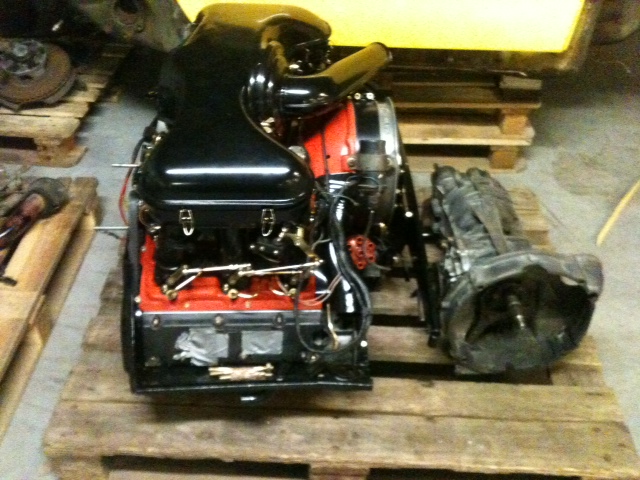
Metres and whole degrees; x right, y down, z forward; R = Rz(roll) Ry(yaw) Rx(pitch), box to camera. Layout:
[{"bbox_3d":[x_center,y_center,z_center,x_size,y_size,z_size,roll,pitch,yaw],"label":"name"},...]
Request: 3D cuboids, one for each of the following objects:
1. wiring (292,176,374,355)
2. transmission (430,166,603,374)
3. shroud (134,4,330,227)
[{"bbox_3d":[0.028,0.069,1.301,0.150,0.310,0.170,1,41,-3],"label":"wiring"},{"bbox_3d":[0.415,-0.002,1.565,0.335,0.340,0.550,3,41,-1],"label":"transmission"},{"bbox_3d":[-0.150,-0.278,1.353,0.320,0.210,0.590,2,41,-3],"label":"shroud"}]

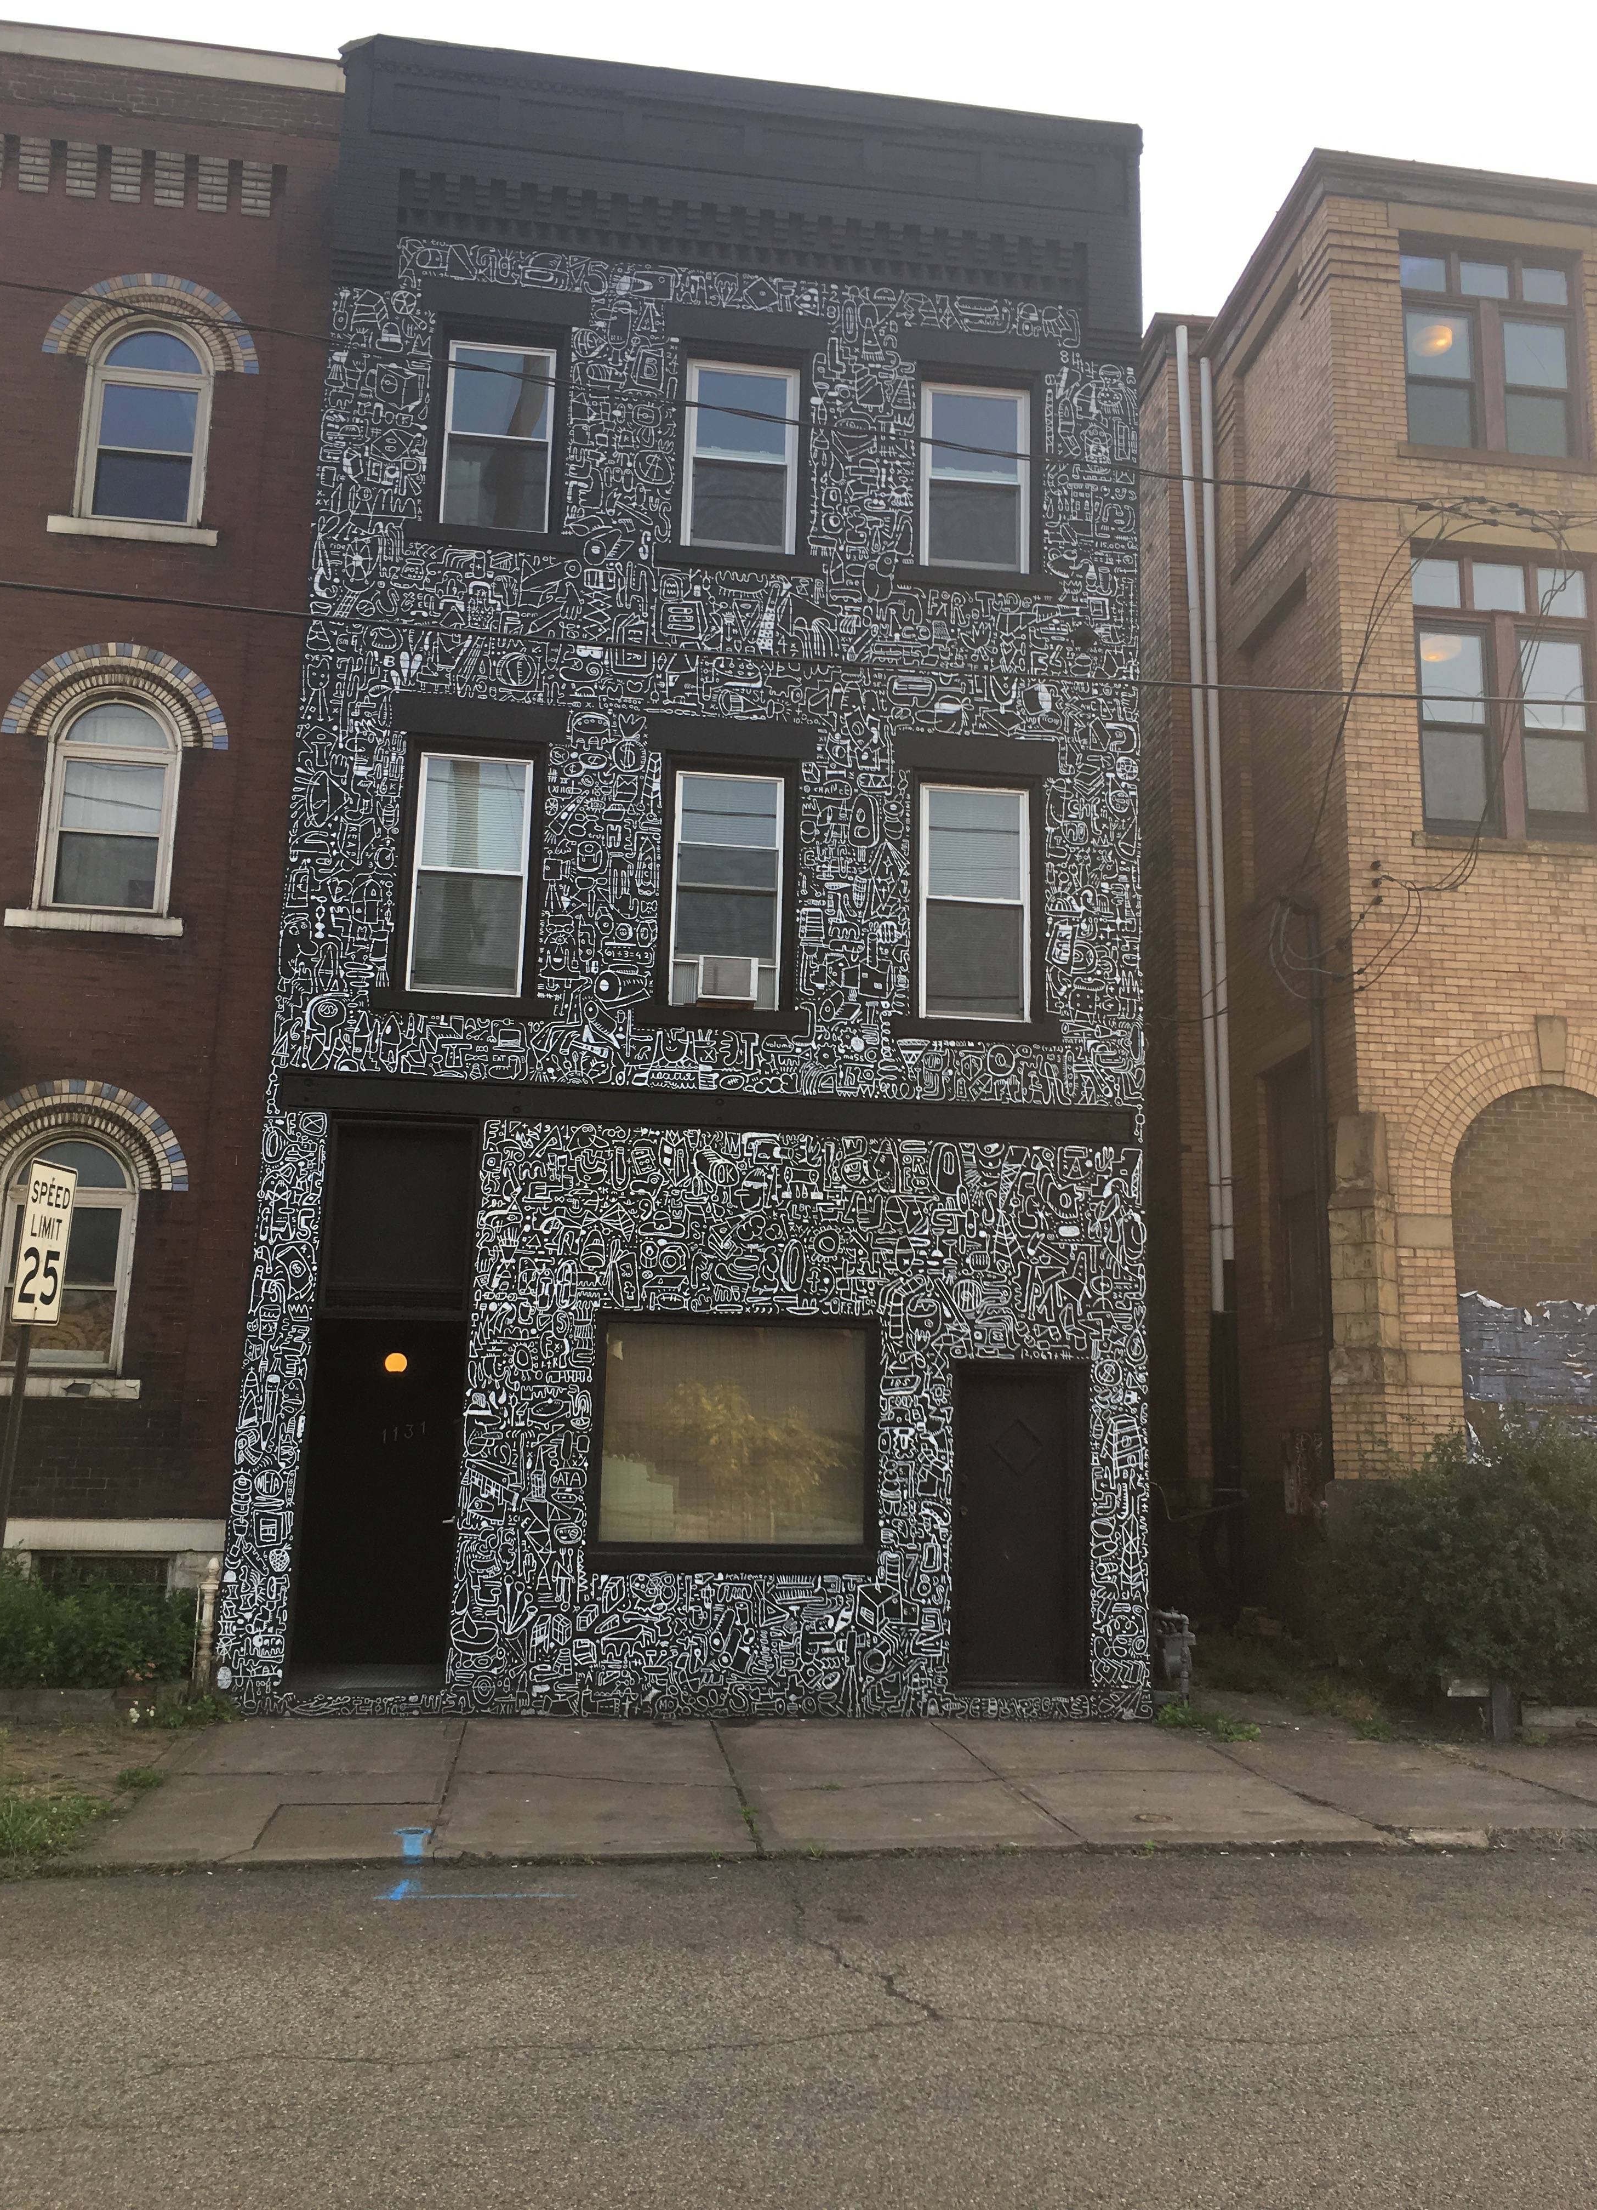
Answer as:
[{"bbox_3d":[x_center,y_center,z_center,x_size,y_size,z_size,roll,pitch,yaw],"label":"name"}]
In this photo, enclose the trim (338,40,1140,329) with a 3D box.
[{"bbox_3d":[-0.373,-6.595,13.630,5.900,1.850,0.360,3,-10,-7],"label":"trim"}]

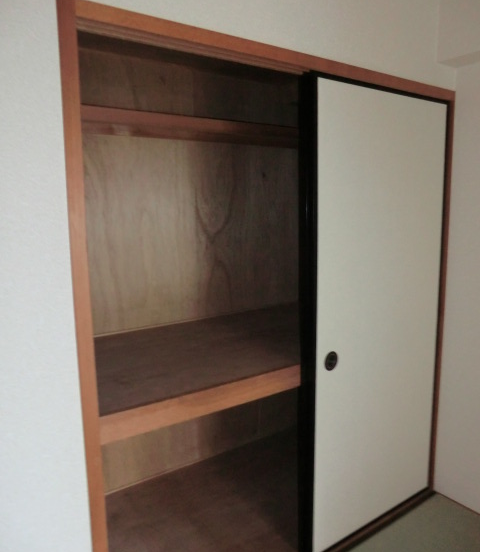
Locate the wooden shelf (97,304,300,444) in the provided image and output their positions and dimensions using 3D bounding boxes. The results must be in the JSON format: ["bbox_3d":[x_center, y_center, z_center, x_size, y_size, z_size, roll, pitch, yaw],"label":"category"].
[{"bbox_3d":[-0.011,0.325,1.994,1.550,0.082,0.830,-6,10,-33],"label":"wooden shelf"}]

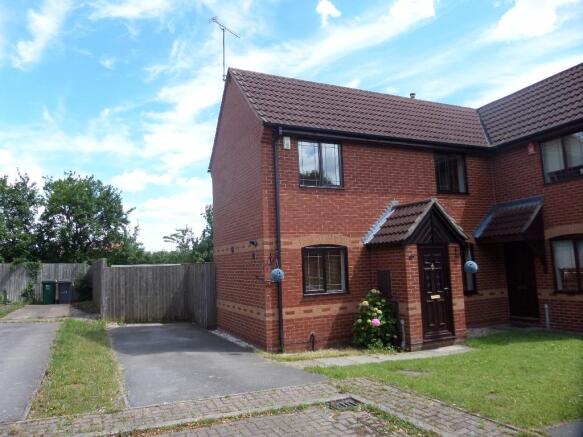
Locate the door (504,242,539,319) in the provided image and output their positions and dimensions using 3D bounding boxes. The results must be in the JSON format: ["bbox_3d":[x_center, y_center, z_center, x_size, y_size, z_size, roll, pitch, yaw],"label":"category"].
[{"bbox_3d":[6.171,1.686,10.826,0.080,2.020,0.860,0,-6,-23],"label":"door"}]

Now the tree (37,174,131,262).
[{"bbox_3d":[-12.474,0.965,24.127,5.700,7.550,5.300,0,-6,-23],"label":"tree"}]

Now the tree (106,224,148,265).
[{"bbox_3d":[-9.865,2.511,24.287,2.600,4.320,2.500,0,-6,-23],"label":"tree"}]

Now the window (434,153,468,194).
[{"bbox_3d":[4.359,-1.210,11.074,1.130,1.100,0.100,0,-6,-23],"label":"window"}]

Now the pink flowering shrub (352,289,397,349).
[{"bbox_3d":[1.753,2.225,8.966,0.920,1.200,0.820,0,-6,-23],"label":"pink flowering shrub"}]

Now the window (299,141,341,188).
[{"bbox_3d":[0.693,-1.242,9.513,1.160,1.090,0.100,0,-6,-23],"label":"window"}]

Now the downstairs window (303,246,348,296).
[{"bbox_3d":[0.772,1.156,9.282,1.160,1.130,0.100,0,-6,-23],"label":"downstairs window"}]

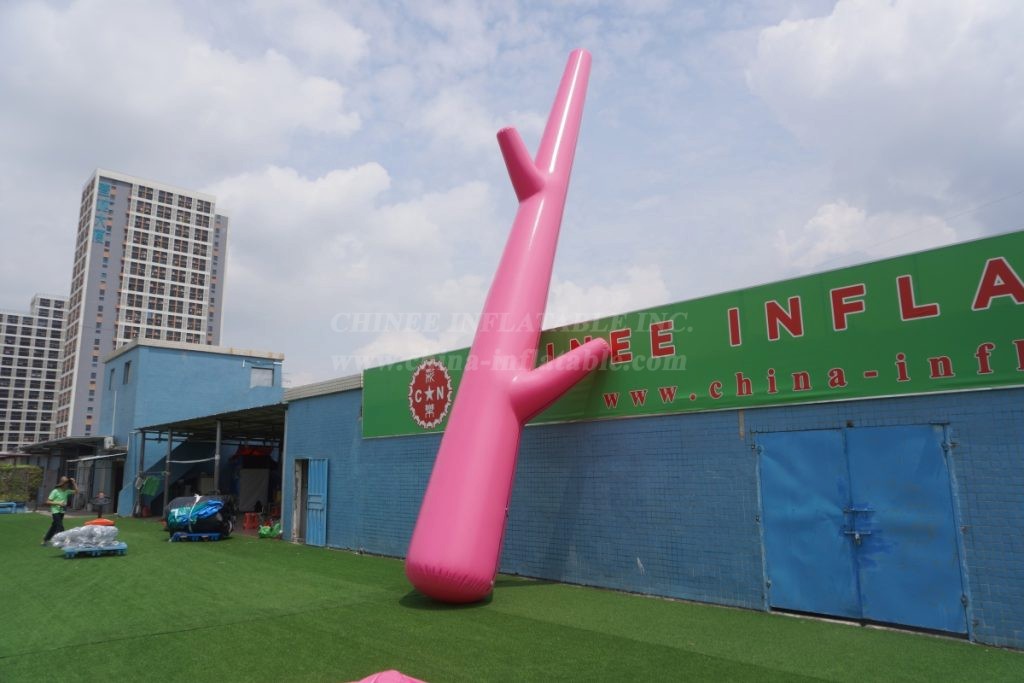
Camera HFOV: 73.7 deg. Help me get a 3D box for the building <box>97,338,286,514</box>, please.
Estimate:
[{"bbox_3d":[-14.791,4.106,31.203,5.971,7.000,6.228,8,-14,-42],"label":"building"}]

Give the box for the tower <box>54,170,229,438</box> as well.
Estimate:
[{"bbox_3d":[-72.148,-1.334,136.012,26.291,56.833,16.775,8,-14,-42],"label":"tower"}]

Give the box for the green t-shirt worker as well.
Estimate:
[{"bbox_3d":[-11.305,4.233,17.145,0.560,1.630,0.520,-2,-10,8],"label":"green t-shirt worker"}]

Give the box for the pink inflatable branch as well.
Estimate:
[{"bbox_3d":[0.401,-0.590,9.911,2.423,8.515,1.217,19,-16,-18],"label":"pink inflatable branch"}]

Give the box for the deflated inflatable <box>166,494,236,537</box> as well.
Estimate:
[{"bbox_3d":[-8.025,4.542,17.810,1.450,0.900,1.150,1,-10,-10],"label":"deflated inflatable"}]

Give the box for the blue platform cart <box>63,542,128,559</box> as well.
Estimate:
[{"bbox_3d":[-8.921,4.506,14.731,1.150,0.160,1.050,5,-12,-28],"label":"blue platform cart"}]

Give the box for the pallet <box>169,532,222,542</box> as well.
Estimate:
[{"bbox_3d":[-8.012,5.028,17.692,1.170,0.160,1.050,1,-10,-10],"label":"pallet"}]

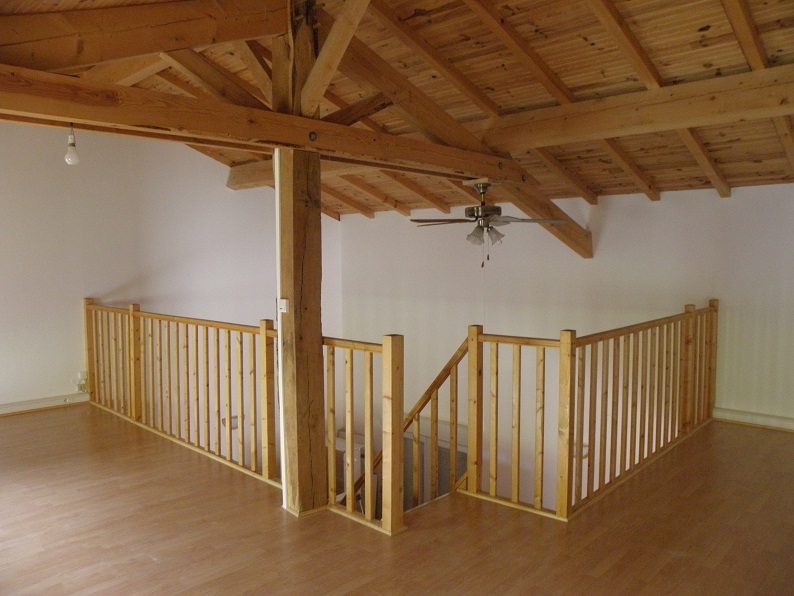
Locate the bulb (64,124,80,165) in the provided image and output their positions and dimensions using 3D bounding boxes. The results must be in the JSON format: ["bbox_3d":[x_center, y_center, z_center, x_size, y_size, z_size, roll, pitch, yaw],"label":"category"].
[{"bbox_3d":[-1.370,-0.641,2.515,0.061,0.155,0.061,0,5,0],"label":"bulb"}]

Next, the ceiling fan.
[{"bbox_3d":[0.690,-0.652,4.710,1.300,0.530,1.300,0,5,0],"label":"ceiling fan"}]

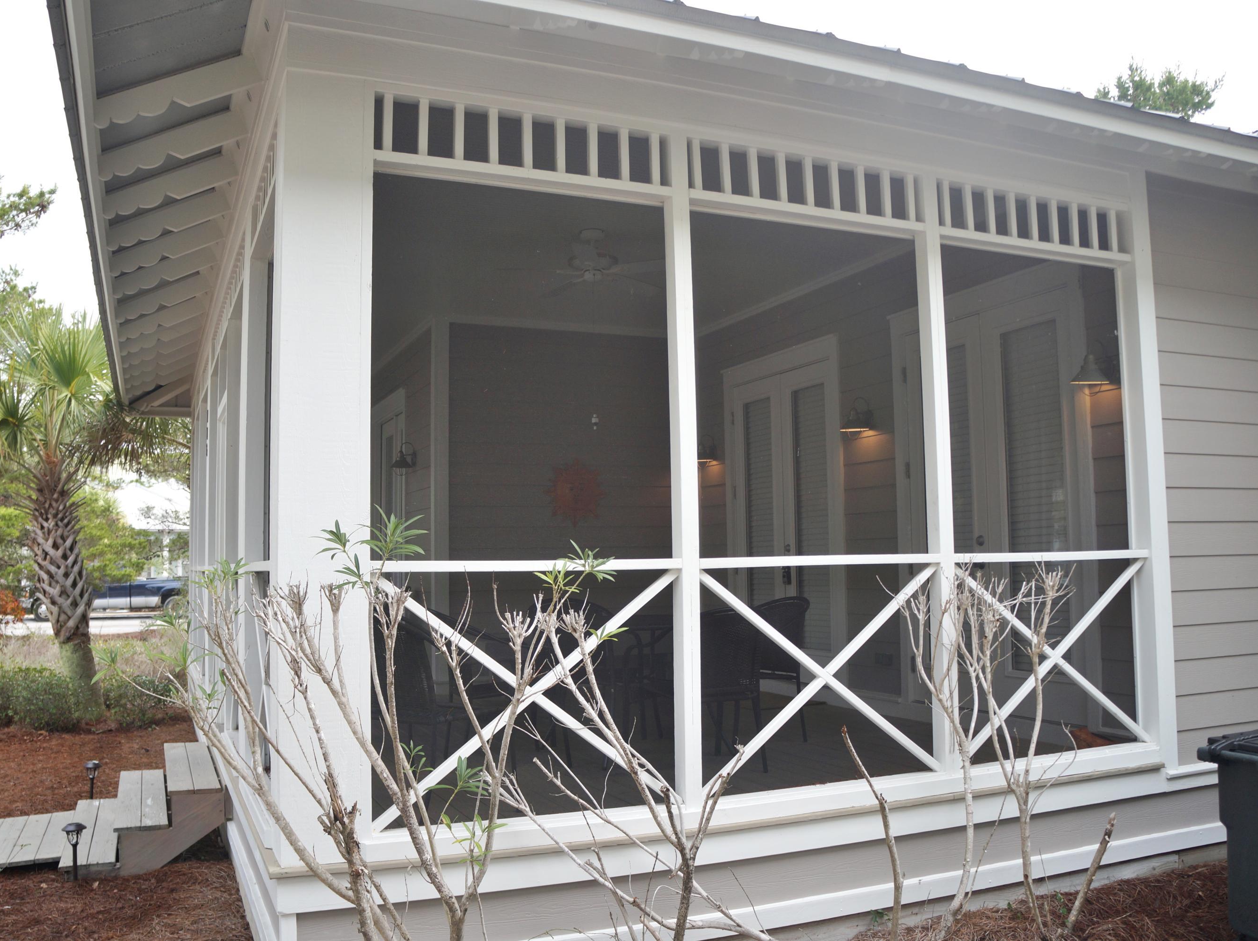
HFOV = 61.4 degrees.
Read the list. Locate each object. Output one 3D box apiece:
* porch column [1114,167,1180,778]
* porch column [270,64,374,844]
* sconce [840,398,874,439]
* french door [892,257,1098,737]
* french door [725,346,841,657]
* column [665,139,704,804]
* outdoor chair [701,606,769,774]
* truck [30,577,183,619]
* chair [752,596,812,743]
[{"bbox_3d":[2.753,-0.039,5.631,0.138,3.088,0.120,1,-5,-24],"label":"porch column"},{"bbox_3d":[-1.165,-0.031,4.026,0.305,2.880,0.300,1,-5,-24],"label":"porch column"},{"bbox_3d":[1.599,-0.361,7.443,0.240,0.300,0.200,1,-5,-24],"label":"sconce"},{"bbox_3d":[2.167,0.185,6.469,0.120,2.572,1.682,1,-5,-24],"label":"french door"},{"bbox_3d":[1.228,0.382,8.546,0.120,2.572,1.760,1,-5,-24],"label":"french door"},{"bbox_3d":[0.225,-0.023,4.471,0.084,2.787,0.090,1,-5,-24],"label":"column"},{"bbox_3d":[0.319,1.113,5.510,0.570,0.850,0.580,3,-6,-36],"label":"outdoor chair"},{"bbox_3d":[-17.358,4.086,36.087,6.000,1.900,2.050,1,-5,-20],"label":"truck"},{"bbox_3d":[0.663,1.179,6.455,0.600,0.860,0.580,0,-5,-13],"label":"chair"}]

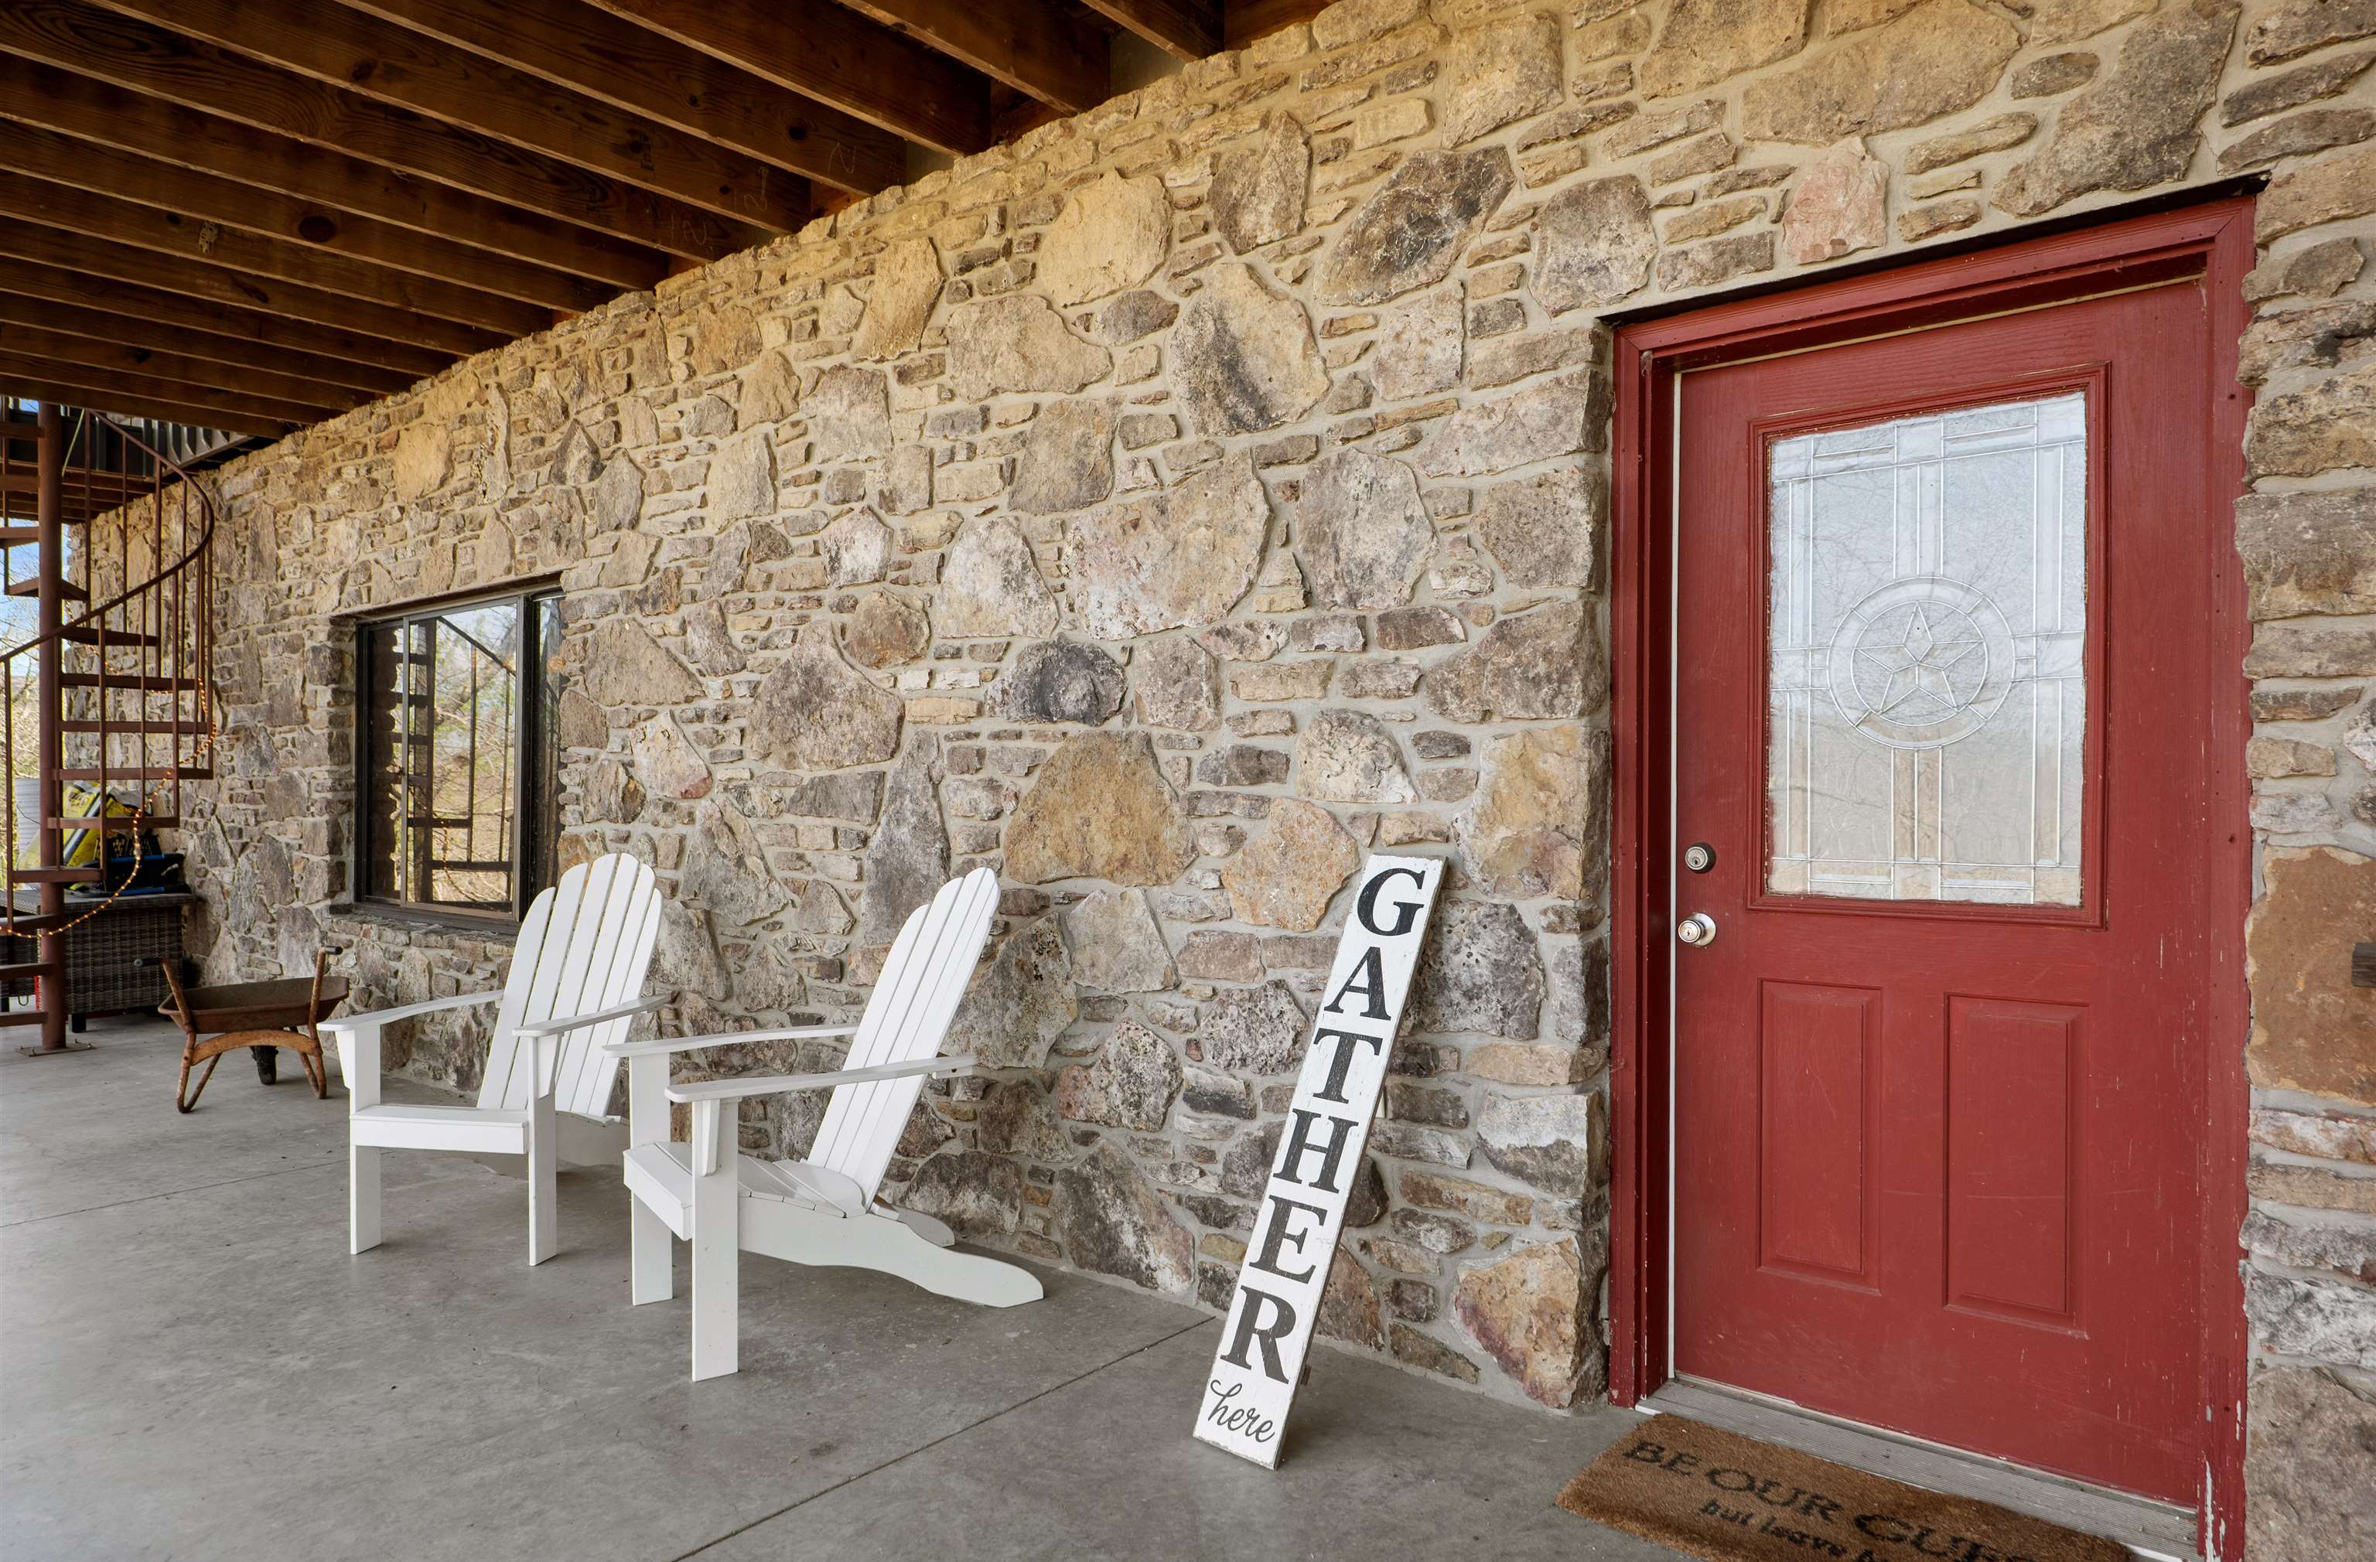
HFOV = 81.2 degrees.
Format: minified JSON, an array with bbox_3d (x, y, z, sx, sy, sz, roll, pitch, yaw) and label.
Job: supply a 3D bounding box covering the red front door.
[{"bbox_3d":[1.337,0.190,2.564,0.905,2.030,0.050,0,0,38],"label":"red front door"}]

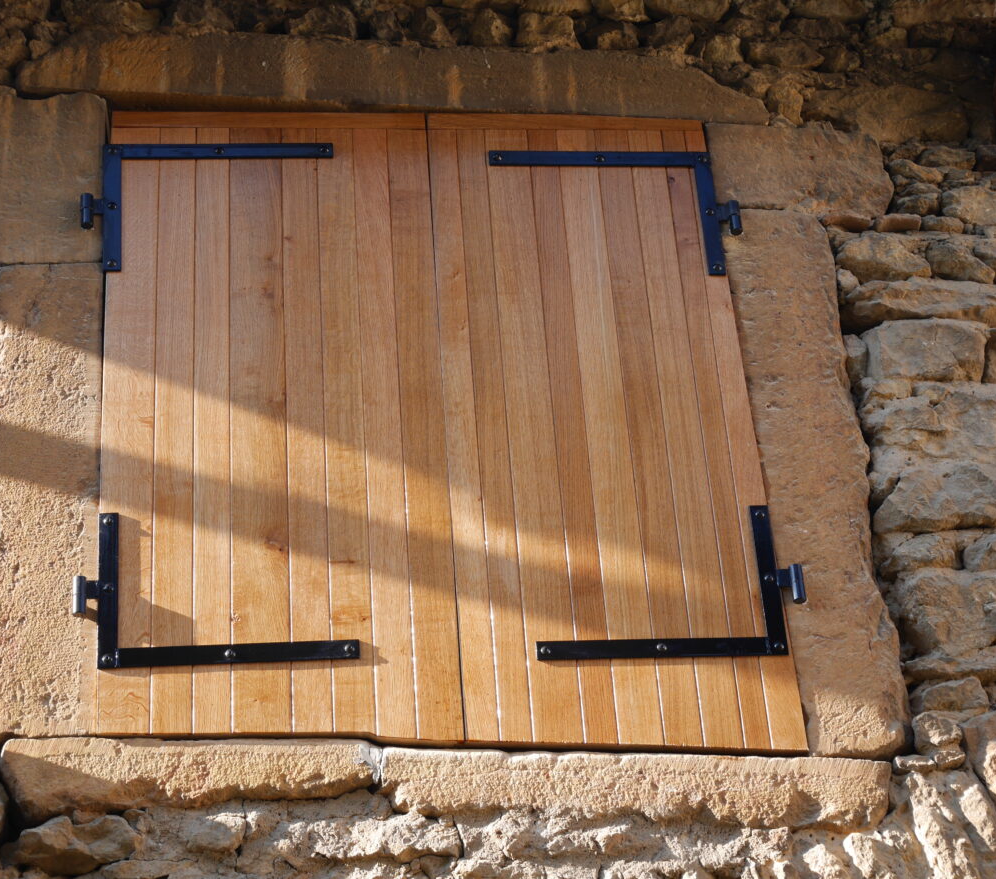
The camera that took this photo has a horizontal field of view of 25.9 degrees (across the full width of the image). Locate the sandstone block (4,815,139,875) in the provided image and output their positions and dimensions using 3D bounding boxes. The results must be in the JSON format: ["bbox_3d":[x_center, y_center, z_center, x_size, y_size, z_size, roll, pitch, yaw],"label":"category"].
[{"bbox_3d":[-0.707,0.699,3.614,0.220,0.099,0.130,0,-31,-7],"label":"sandstone block"}]

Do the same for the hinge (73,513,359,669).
[{"bbox_3d":[-0.490,0.268,3.780,0.493,0.305,0.030,0,-31,-7],"label":"hinge"}]

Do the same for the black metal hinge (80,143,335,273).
[{"bbox_3d":[-0.616,-0.488,4.612,0.533,0.341,0.028,-1,-32,-6],"label":"black metal hinge"}]

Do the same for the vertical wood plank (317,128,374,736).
[{"bbox_3d":[-0.286,-0.054,4.043,0.074,1.337,0.030,-1,-32,-6],"label":"vertical wood plank"}]

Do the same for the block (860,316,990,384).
[{"bbox_3d":[0.908,-0.151,4.694,0.273,0.165,0.150,-1,-32,-6],"label":"block"}]

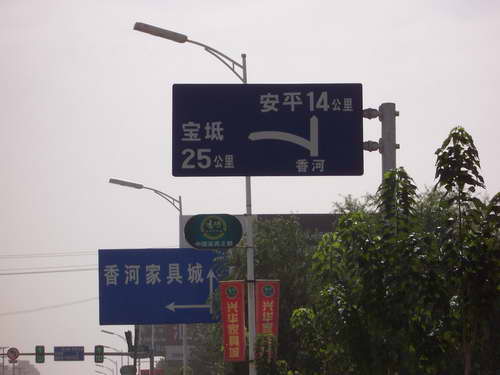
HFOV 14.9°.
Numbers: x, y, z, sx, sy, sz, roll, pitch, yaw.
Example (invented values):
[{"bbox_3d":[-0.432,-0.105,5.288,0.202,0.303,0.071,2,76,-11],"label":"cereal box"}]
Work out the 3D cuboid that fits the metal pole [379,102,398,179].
[{"bbox_3d":[2.330,1.870,30.708,0.231,6.544,0.231,-1,-7,-5],"label":"metal pole"}]

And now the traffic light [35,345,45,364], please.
[{"bbox_3d":[-11.565,9.186,105.000,0.485,0.947,0.300,-1,-7,-5],"label":"traffic light"}]

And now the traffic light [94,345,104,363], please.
[{"bbox_3d":[-8.305,9.164,105.000,0.485,0.953,0.300,-1,-7,-5],"label":"traffic light"}]

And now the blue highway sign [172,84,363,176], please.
[{"bbox_3d":[0.288,-0.930,31.000,3.097,1.496,0.100,-1,-7,-2],"label":"blue highway sign"}]

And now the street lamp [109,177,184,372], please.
[{"bbox_3d":[-3.099,4.099,57.508,2.244,8.756,0.350,-1,-7,-5],"label":"street lamp"}]

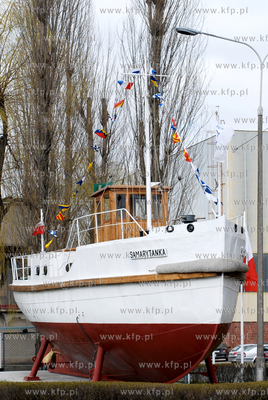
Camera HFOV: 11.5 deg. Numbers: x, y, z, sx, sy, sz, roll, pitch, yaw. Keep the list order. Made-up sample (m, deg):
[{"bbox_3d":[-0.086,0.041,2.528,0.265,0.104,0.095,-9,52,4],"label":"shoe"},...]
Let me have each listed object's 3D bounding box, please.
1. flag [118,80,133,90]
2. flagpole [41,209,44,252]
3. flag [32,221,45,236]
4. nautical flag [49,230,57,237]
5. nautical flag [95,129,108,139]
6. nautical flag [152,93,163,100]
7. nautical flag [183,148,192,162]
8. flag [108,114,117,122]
[{"bbox_3d":[-0.235,-3.363,39.219,0.426,0.294,0.070,0,-6,9],"label":"flag"},{"bbox_3d":[-3.152,1.061,46.000,0.070,1.500,0.070,-1,-5,0],"label":"flagpole"},{"bbox_3d":[-3.326,0.992,46.500,0.420,0.520,0.180,0,-6,0],"label":"flag"},{"bbox_3d":[-2.772,1.157,45.700,0.290,0.240,0.140,0,-6,0],"label":"nautical flag"},{"bbox_3d":[-0.999,-2.044,41.045,0.400,0.323,0.070,0,-6,9],"label":"nautical flag"},{"bbox_3d":[0.710,-3.091,40.000,0.300,0.230,0.100,0,-5,10],"label":"nautical flag"},{"bbox_3d":[1.527,-1.269,37.900,0.280,0.410,0.100,0,-5,10],"label":"nautical flag"},{"bbox_3d":[-0.540,-2.057,33.700,0.220,0.210,0.080,0,-5,0],"label":"flag"}]

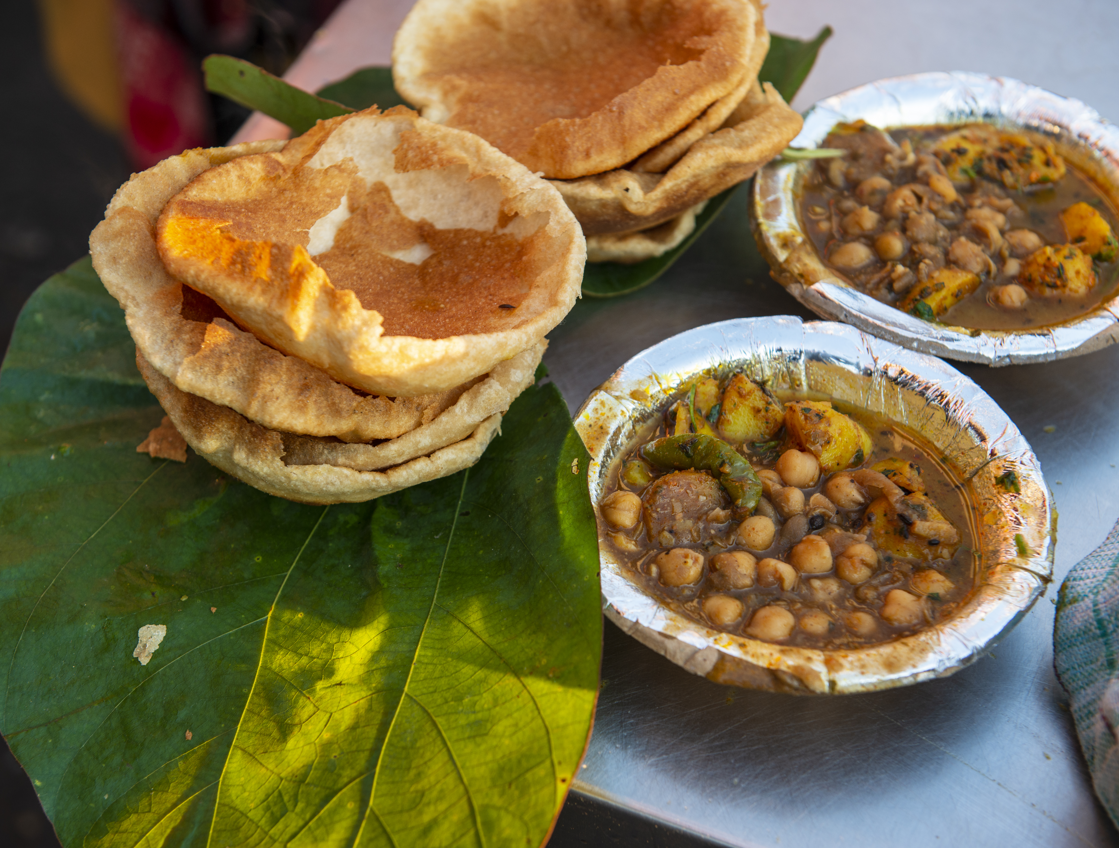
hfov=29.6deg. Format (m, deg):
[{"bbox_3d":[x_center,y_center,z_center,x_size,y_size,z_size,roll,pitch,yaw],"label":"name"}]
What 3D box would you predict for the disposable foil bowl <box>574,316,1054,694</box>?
[{"bbox_3d":[0.066,0.030,0.596,0.137,0.038,0.137,2,45,-2],"label":"disposable foil bowl"}]

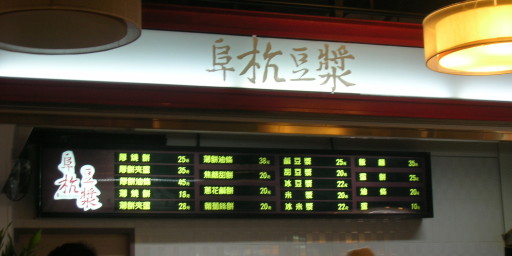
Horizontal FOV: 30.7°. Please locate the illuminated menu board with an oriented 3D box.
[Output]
[{"bbox_3d":[-0.065,0.375,6.166,2.685,0.466,0.150,2,-11,-18],"label":"illuminated menu board"}]

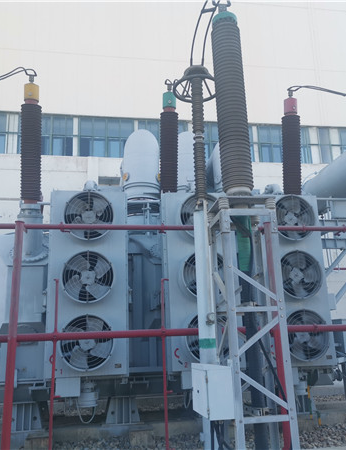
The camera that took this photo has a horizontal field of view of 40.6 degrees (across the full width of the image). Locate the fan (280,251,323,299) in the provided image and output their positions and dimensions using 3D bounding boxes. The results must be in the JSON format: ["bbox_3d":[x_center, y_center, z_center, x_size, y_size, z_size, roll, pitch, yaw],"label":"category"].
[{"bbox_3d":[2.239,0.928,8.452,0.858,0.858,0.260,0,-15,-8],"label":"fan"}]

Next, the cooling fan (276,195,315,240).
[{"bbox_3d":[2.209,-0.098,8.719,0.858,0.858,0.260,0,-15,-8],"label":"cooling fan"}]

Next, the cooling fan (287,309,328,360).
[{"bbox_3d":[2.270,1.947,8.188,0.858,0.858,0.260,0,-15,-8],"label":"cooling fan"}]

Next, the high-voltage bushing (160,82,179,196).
[{"bbox_3d":[-0.069,-1.914,10.514,0.400,3.051,0.400,0,-15,-8],"label":"high-voltage bushing"}]

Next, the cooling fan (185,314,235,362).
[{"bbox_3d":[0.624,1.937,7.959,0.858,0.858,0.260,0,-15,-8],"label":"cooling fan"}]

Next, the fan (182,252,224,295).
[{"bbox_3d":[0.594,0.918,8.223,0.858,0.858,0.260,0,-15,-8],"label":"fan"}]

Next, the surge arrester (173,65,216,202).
[{"bbox_3d":[0.439,-1.487,7.447,0.810,2.363,0.810,0,-15,-8],"label":"surge arrester"}]

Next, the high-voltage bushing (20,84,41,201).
[{"bbox_3d":[-3.049,-1.838,10.074,0.400,2.853,0.400,0,-15,-8],"label":"high-voltage bushing"}]

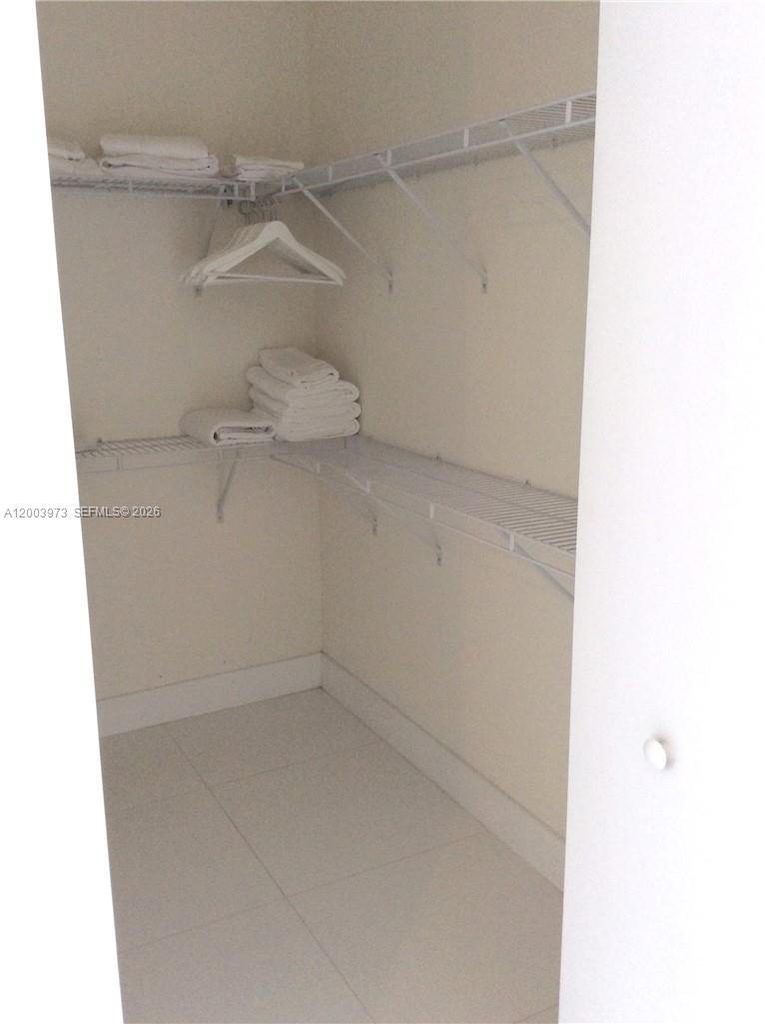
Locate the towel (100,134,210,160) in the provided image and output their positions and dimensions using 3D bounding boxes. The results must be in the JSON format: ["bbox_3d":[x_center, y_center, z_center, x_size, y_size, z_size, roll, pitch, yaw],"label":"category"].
[{"bbox_3d":[-0.679,-1.050,2.785,0.308,0.062,0.235,-5,14,-19],"label":"towel"}]

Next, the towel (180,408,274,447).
[{"bbox_3d":[-0.507,-0.281,3.078,0.232,0.078,0.277,-7,15,-27],"label":"towel"}]

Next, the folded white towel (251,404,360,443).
[{"bbox_3d":[-0.267,-0.303,3.168,0.263,0.075,0.320,-7,15,-27],"label":"folded white towel"}]

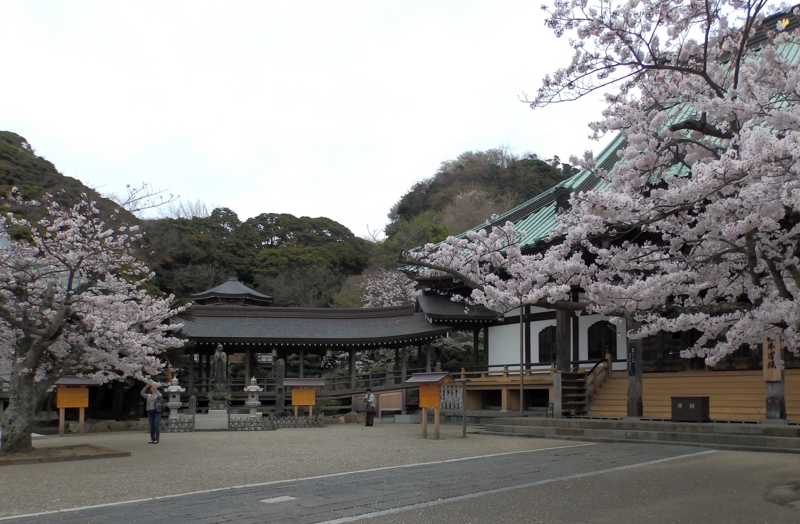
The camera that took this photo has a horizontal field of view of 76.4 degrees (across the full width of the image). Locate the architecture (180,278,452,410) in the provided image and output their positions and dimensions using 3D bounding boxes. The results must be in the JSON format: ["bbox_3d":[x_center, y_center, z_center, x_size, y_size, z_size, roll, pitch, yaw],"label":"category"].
[{"bbox_3d":[-4.188,4.439,25.500,13.000,6.200,5.500,1,-11,-7],"label":"architecture"}]

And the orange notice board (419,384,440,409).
[{"bbox_3d":[0.952,4.352,16.400,0.970,0.740,0.080,-11,-15,44],"label":"orange notice board"}]

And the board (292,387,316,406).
[{"bbox_3d":[-4.045,5.678,21.400,0.990,0.760,0.080,2,-11,-9],"label":"board"}]

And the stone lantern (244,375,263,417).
[{"bbox_3d":[-5.981,5.613,20.800,0.820,1.860,0.820,2,-11,-9],"label":"stone lantern"}]

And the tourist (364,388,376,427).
[{"bbox_3d":[-1.285,6.305,22.000,0.400,1.600,0.480,10,-15,-42],"label":"tourist"}]

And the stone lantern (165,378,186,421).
[{"bbox_3d":[-8.736,5.375,19.800,0.820,1.840,0.820,2,-11,-9],"label":"stone lantern"}]

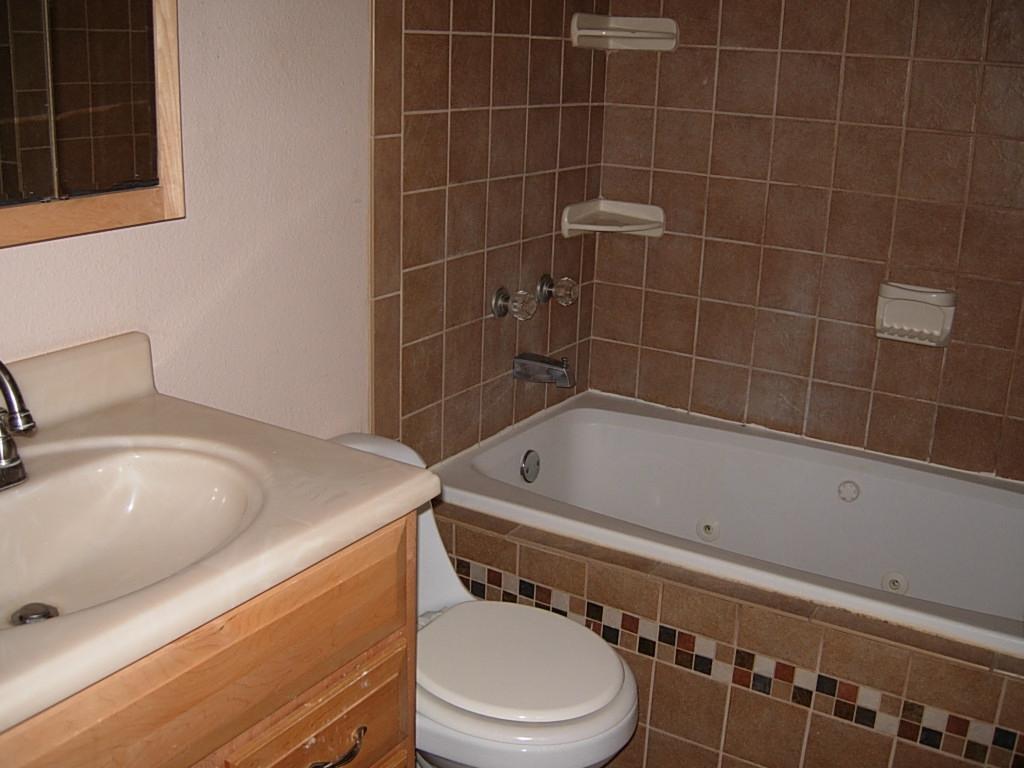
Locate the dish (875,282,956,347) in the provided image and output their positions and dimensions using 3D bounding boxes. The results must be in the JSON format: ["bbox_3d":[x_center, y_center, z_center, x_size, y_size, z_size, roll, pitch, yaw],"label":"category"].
[{"bbox_3d":[0.912,-0.158,2.414,0.160,0.118,0.060,12,20,30],"label":"dish"}]

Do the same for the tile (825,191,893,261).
[{"bbox_3d":[0.810,-0.366,2.471,0.151,0.151,0.010,12,20,30],"label":"tile"}]

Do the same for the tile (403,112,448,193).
[{"bbox_3d":[-0.176,-0.463,2.109,0.009,0.153,0.152,12,20,30],"label":"tile"}]

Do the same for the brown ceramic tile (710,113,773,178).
[{"bbox_3d":[0.557,-0.572,2.574,0.152,0.152,0.010,12,20,30],"label":"brown ceramic tile"}]

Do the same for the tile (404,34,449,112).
[{"bbox_3d":[-0.169,-0.612,2.089,0.010,0.152,0.148,12,20,30],"label":"tile"}]

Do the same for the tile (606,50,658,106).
[{"bbox_3d":[0.307,-0.784,2.701,0.142,0.152,0.010,13,20,30],"label":"tile"}]

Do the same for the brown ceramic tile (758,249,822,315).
[{"bbox_3d":[0.679,-0.249,2.589,0.152,0.152,0.010,12,20,30],"label":"brown ceramic tile"}]

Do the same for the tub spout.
[{"bbox_3d":[0.083,-0.036,2.566,0.156,0.069,0.052,12,20,30],"label":"tub spout"}]

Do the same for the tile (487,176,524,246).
[{"bbox_3d":[-0.016,-0.390,2.426,0.010,0.151,0.151,12,20,30],"label":"tile"}]

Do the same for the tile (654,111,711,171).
[{"bbox_3d":[0.427,-0.603,2.650,0.152,0.152,0.010,12,20,30],"label":"tile"}]

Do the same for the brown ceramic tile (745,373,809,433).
[{"bbox_3d":[0.670,0.044,2.679,0.152,0.145,0.010,12,20,30],"label":"brown ceramic tile"}]

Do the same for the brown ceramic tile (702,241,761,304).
[{"bbox_3d":[0.549,-0.279,2.664,0.152,0.152,0.010,12,20,30],"label":"brown ceramic tile"}]

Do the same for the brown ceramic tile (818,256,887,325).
[{"bbox_3d":[0.807,-0.220,2.516,0.151,0.151,0.010,12,20,30],"label":"brown ceramic tile"}]

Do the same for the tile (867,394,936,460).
[{"bbox_3d":[0.917,0.100,2.513,0.152,0.147,0.009,12,20,30],"label":"tile"}]

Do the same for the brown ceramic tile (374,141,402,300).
[{"bbox_3d":[-0.243,-0.321,2.047,0.009,0.304,0.083,12,20,30],"label":"brown ceramic tile"}]

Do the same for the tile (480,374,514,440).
[{"bbox_3d":[-0.035,0.052,2.545,0.009,0.145,0.152,12,20,30],"label":"tile"}]

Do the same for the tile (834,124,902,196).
[{"bbox_3d":[0.811,-0.511,2.421,0.152,0.152,0.010,12,20,30],"label":"tile"}]

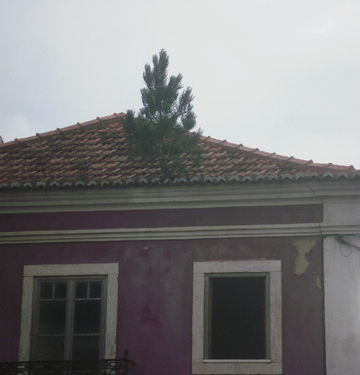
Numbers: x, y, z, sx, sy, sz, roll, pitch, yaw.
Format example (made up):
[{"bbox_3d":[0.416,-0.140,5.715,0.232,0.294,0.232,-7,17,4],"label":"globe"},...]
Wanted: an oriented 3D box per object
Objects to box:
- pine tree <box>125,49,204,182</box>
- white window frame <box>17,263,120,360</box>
[{"bbox_3d":[-0.294,-1.244,21.845,1.331,2.359,1.250,-2,-17,9],"label":"pine tree"},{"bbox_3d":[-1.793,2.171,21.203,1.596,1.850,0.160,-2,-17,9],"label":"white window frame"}]

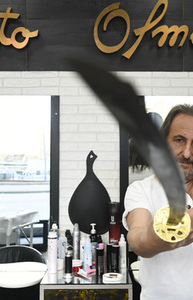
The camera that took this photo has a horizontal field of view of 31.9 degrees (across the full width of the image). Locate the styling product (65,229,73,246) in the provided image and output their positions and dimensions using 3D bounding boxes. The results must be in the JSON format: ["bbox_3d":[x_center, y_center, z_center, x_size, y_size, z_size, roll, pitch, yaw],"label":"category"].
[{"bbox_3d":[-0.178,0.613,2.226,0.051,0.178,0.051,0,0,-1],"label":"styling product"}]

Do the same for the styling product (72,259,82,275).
[{"bbox_3d":[-0.102,0.626,1.835,0.056,0.057,0.056,0,0,0],"label":"styling product"}]

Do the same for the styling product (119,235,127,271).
[{"bbox_3d":[0.178,0.676,2.252,0.046,0.227,0.046,0,0,-1],"label":"styling product"}]

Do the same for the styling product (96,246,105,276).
[{"bbox_3d":[0.022,0.582,1.785,0.041,0.146,0.041,0,0,0],"label":"styling product"}]

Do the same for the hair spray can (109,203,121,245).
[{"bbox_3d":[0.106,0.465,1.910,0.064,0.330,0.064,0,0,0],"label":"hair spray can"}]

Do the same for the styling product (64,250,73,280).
[{"bbox_3d":[-0.170,0.693,2.082,0.044,0.197,0.044,0,0,-1],"label":"styling product"}]

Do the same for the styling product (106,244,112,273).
[{"bbox_3d":[0.078,0.582,1.840,0.041,0.146,0.041,0,0,0],"label":"styling product"}]

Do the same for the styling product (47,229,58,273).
[{"bbox_3d":[-0.279,0.658,2.165,0.058,0.267,0.058,0,0,-1],"label":"styling product"}]

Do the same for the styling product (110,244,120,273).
[{"bbox_3d":[0.124,0.705,2.175,0.052,0.171,0.052,0,0,-1],"label":"styling product"}]

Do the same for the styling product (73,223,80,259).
[{"bbox_3d":[-0.130,0.632,2.251,0.044,0.281,0.044,0,0,-1],"label":"styling product"}]

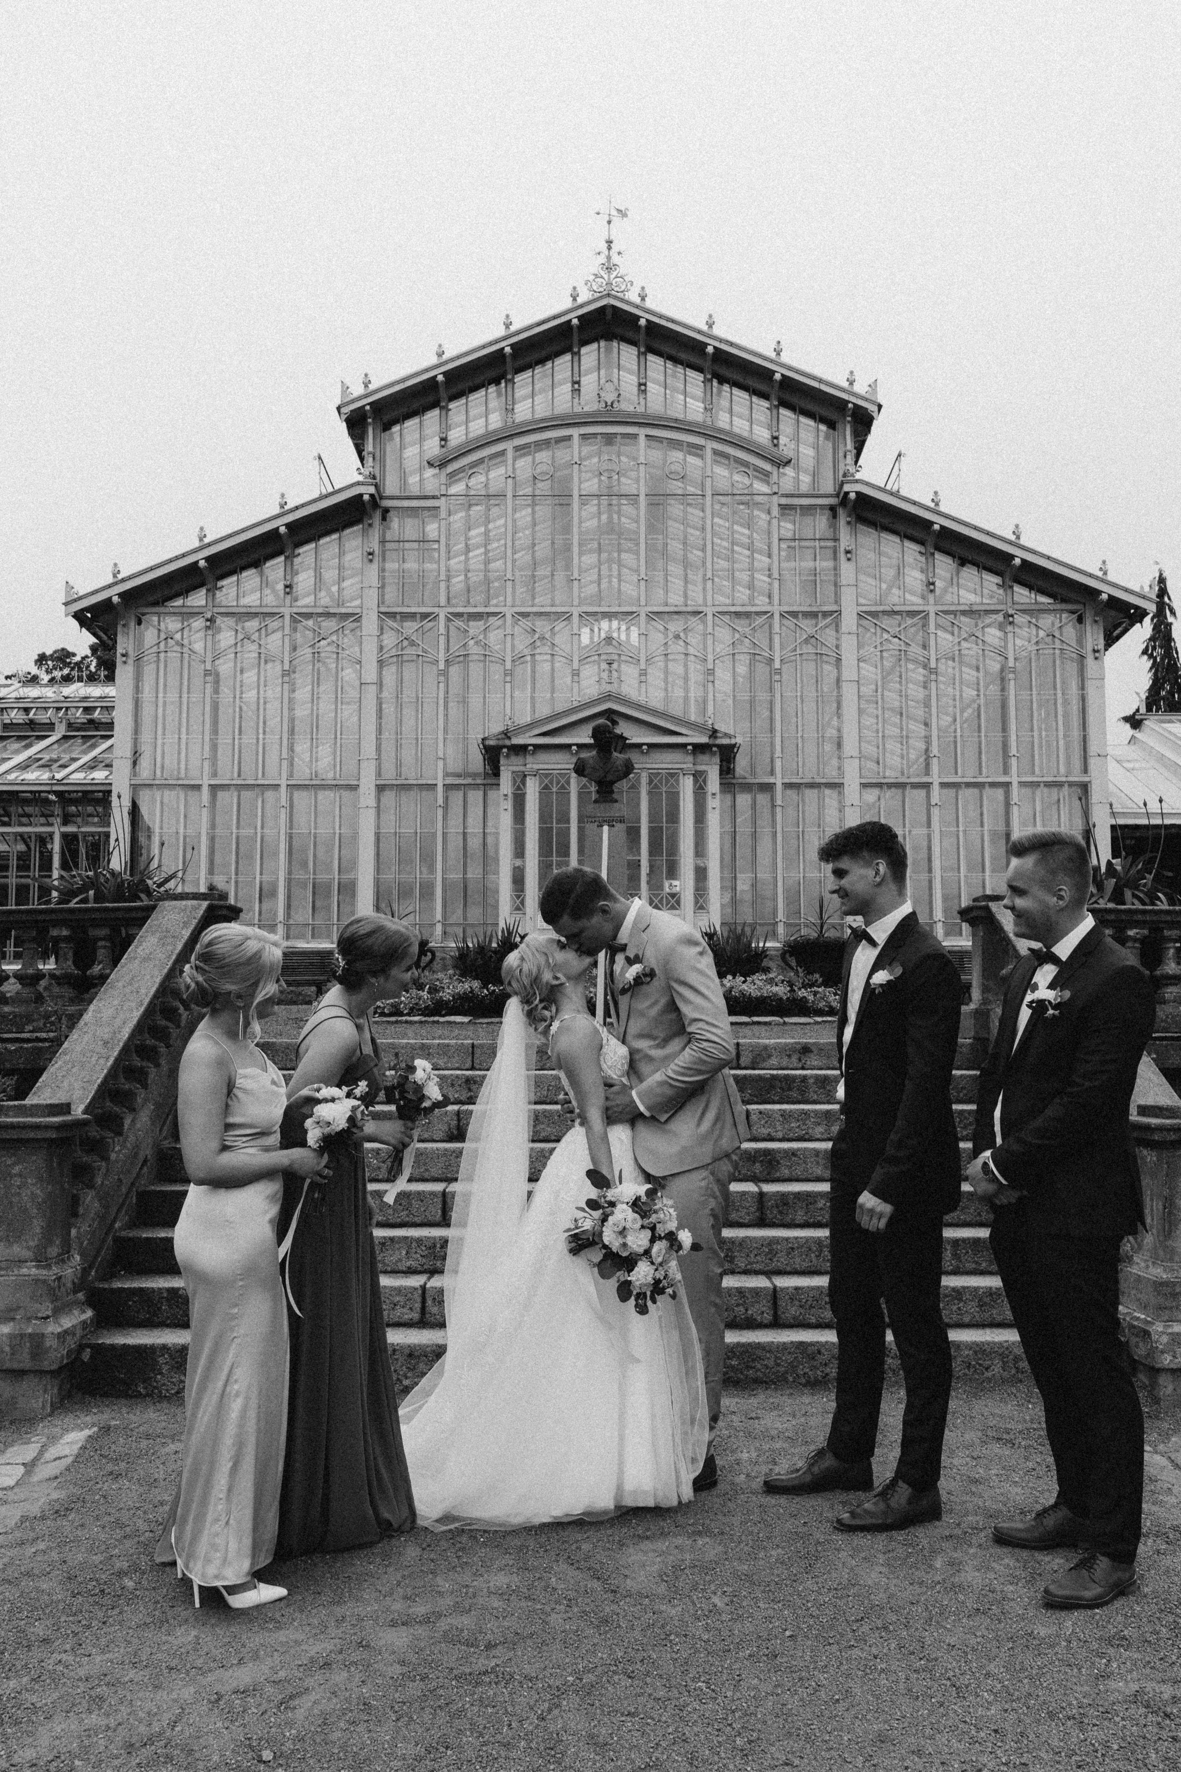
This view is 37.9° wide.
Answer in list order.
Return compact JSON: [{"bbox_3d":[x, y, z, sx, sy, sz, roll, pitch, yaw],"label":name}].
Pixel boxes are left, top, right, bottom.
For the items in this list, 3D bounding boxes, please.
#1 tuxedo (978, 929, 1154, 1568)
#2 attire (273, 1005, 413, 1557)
[{"bbox_3d":[1.171,0.831,4.232,0.420,1.516,0.550,3,-7,-24],"label":"tuxedo"},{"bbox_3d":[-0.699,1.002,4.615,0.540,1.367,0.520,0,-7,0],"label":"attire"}]

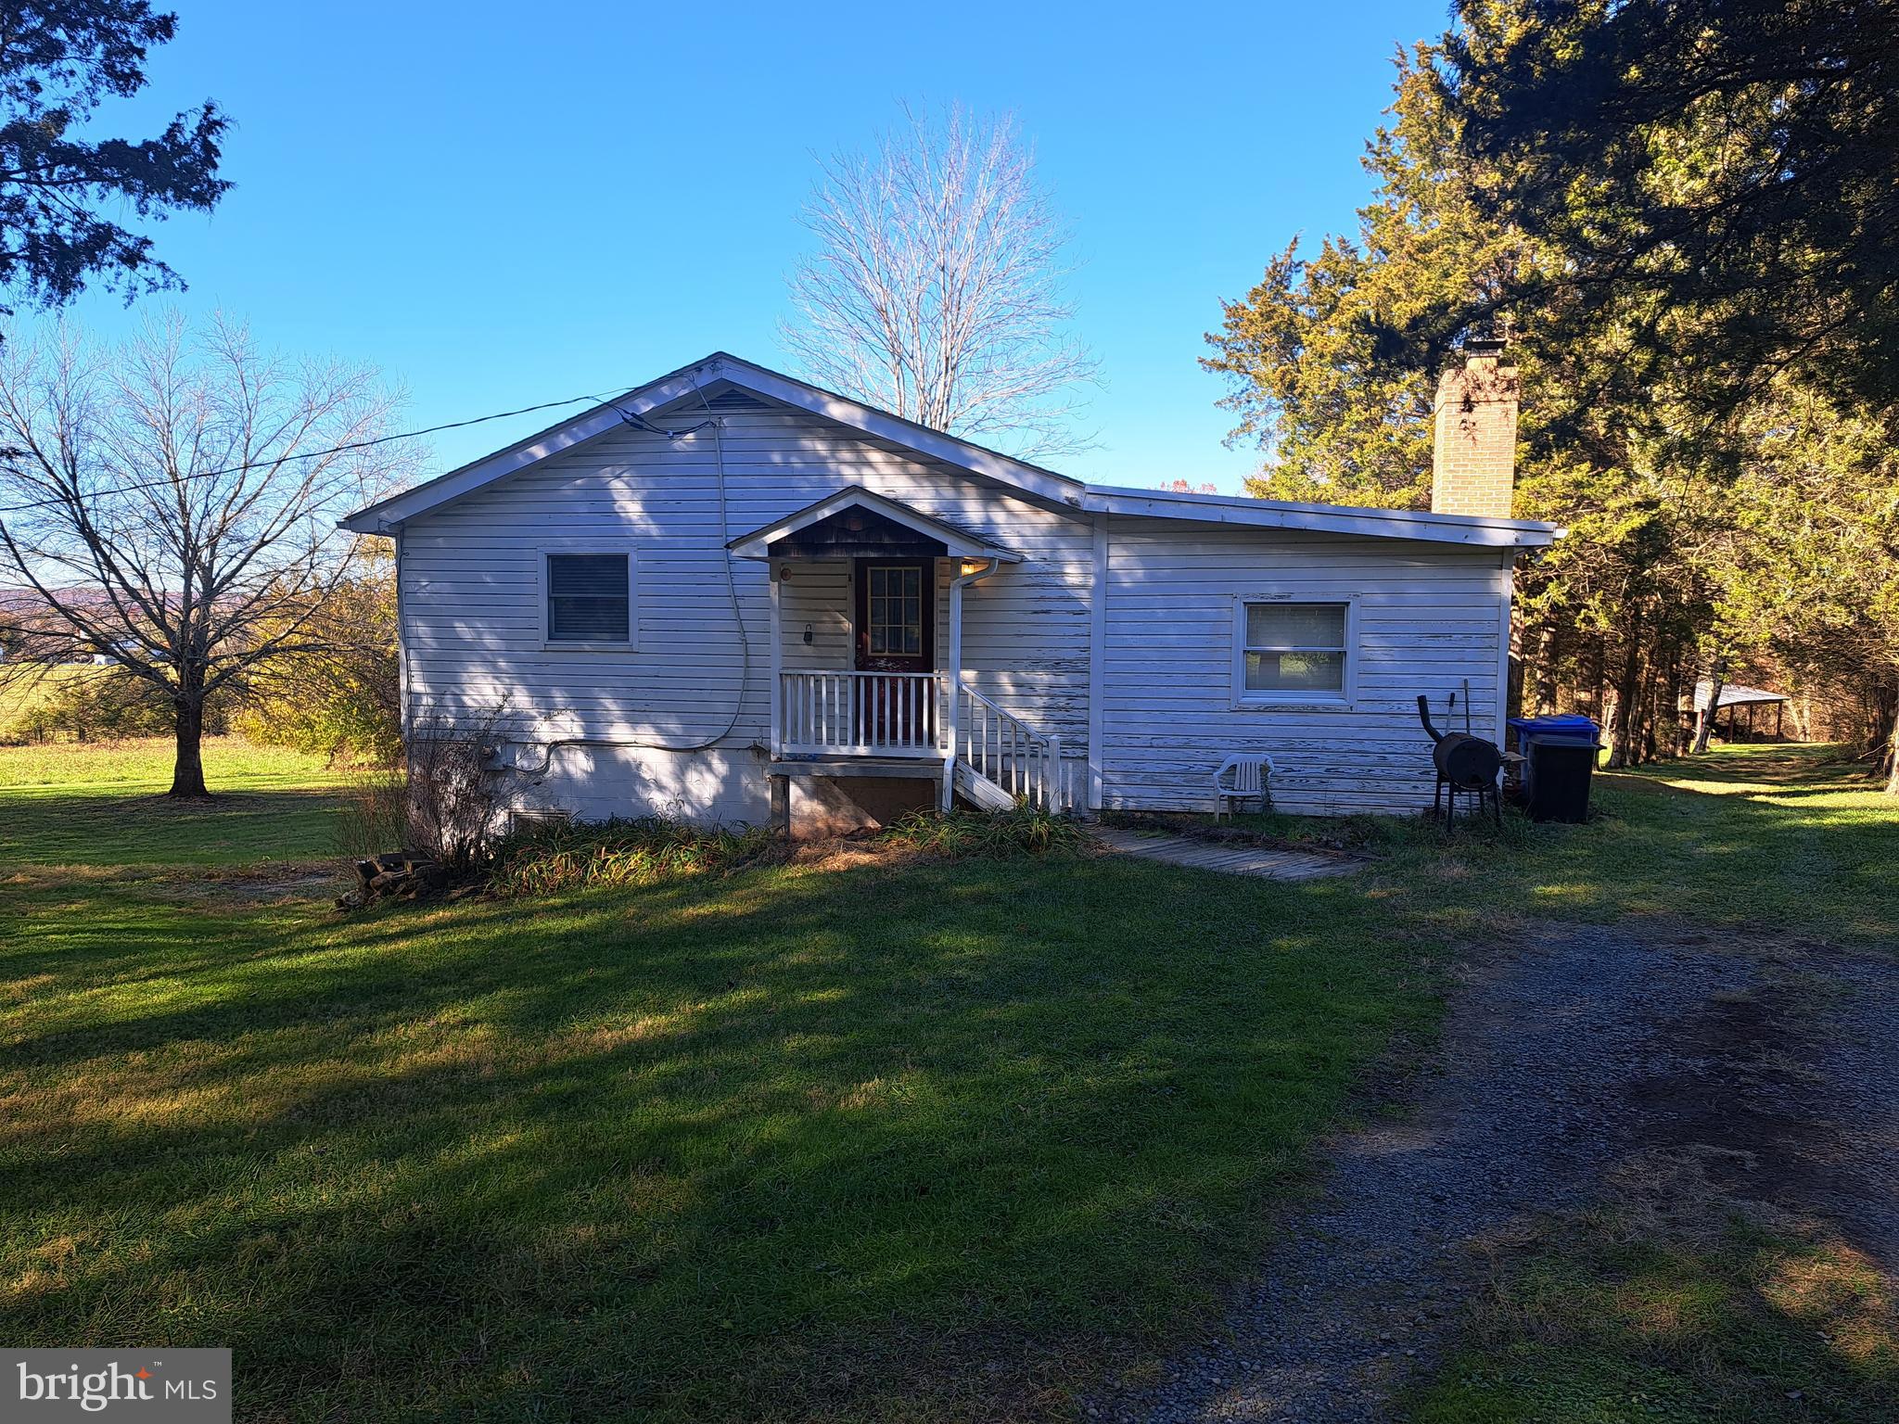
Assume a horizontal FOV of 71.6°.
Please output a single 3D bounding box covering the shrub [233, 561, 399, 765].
[{"bbox_3d":[-12.319,-0.923,26.000,3.600,4.000,3.400,1,4,12],"label":"shrub"}]

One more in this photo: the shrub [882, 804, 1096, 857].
[{"bbox_3d":[0.355,1.079,11.900,1.800,0.420,0.900,1,4,12],"label":"shrub"}]

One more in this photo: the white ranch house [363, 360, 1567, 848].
[{"bbox_3d":[0.292,-1.630,17.538,13.100,5.500,10.400,1,4,12],"label":"white ranch house"}]

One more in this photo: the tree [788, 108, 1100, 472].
[{"bbox_3d":[-0.212,-6.356,29.000,7.000,14.200,7.000,1,4,12],"label":"tree"}]

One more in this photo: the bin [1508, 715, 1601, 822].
[{"bbox_3d":[6.198,0.596,13.400,0.750,1.000,0.700,1,4,12],"label":"bin"}]

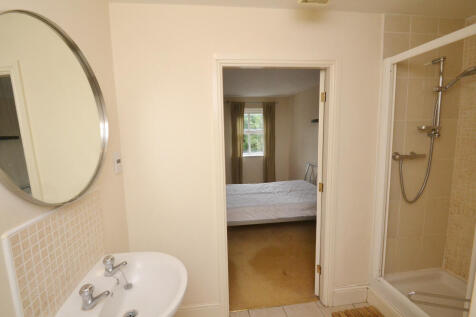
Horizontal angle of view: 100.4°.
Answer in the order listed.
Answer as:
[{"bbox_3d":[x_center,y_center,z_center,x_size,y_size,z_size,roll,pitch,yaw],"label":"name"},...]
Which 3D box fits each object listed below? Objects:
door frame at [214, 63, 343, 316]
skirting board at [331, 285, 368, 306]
[{"bbox_3d":[0.319,0.268,1.609,0.954,2.046,0.122,-2,6,-6],"label":"door frame"},{"bbox_3d":[0.974,1.190,1.713,0.314,0.158,0.019,-2,6,-6],"label":"skirting board"}]

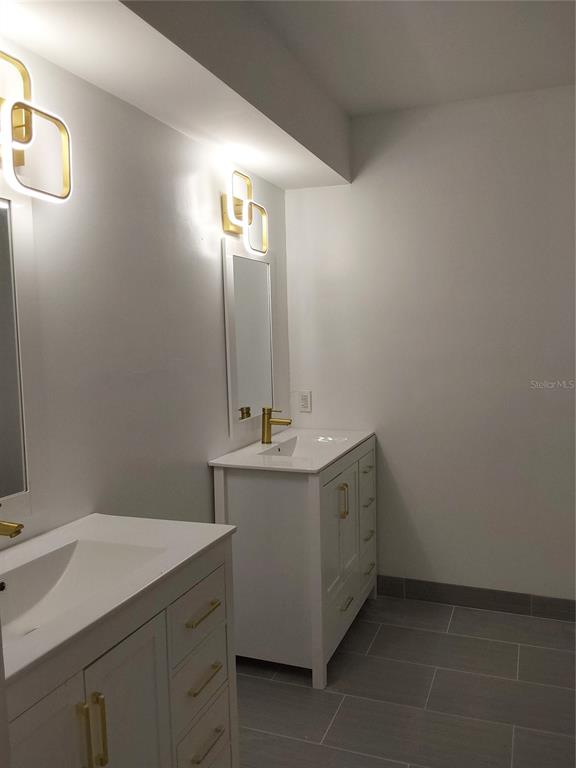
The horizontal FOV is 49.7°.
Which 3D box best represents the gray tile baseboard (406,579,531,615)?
[{"bbox_3d":[0.891,1.064,3.099,0.607,0.114,0.010,0,5,22],"label":"gray tile baseboard"}]

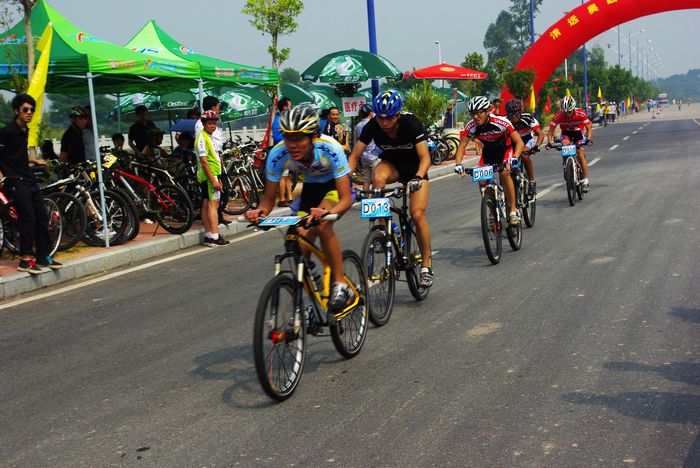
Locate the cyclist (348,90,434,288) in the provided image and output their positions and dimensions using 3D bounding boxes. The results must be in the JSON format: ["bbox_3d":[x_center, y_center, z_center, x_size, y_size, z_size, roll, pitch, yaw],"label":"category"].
[{"bbox_3d":[0.335,-0.300,8.445,0.620,1.450,0.880,-1,6,19],"label":"cyclist"}]

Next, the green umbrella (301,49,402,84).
[{"bbox_3d":[0.032,-3.558,24.800,2.200,0.740,2.200,-1,6,16],"label":"green umbrella"}]

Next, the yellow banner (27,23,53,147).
[{"bbox_3d":[-3.218,-1.549,12.100,0.270,1.280,0.100,-4,5,-6],"label":"yellow banner"}]

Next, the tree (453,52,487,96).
[{"bbox_3d":[4.032,-4.323,38.659,1.200,3.340,1.200,-2,6,16],"label":"tree"}]

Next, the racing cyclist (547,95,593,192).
[{"bbox_3d":[3.231,-1.325,17.186,0.660,1.470,1.000,-1,6,17],"label":"racing cyclist"}]

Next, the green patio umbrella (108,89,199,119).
[{"bbox_3d":[-3.552,-2.515,22.000,2.200,0.720,2.200,-1,6,16],"label":"green patio umbrella"}]

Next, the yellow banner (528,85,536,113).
[{"bbox_3d":[7.985,-5.897,51.000,0.320,1.250,0.150,-2,6,14],"label":"yellow banner"}]

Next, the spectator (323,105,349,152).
[{"bbox_3d":[-0.250,-1.285,18.800,0.460,1.540,0.340,-4,6,-15],"label":"spectator"}]

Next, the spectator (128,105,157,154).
[{"bbox_3d":[-3.277,-1.207,18.600,0.500,1.680,0.360,-7,7,-37],"label":"spectator"}]

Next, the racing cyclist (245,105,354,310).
[{"bbox_3d":[-0.236,-0.080,6.422,0.600,1.240,0.900,-1,6,21],"label":"racing cyclist"}]

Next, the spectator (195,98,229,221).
[{"bbox_3d":[-1.822,-0.981,15.468,0.380,1.680,0.480,-4,6,-11],"label":"spectator"}]

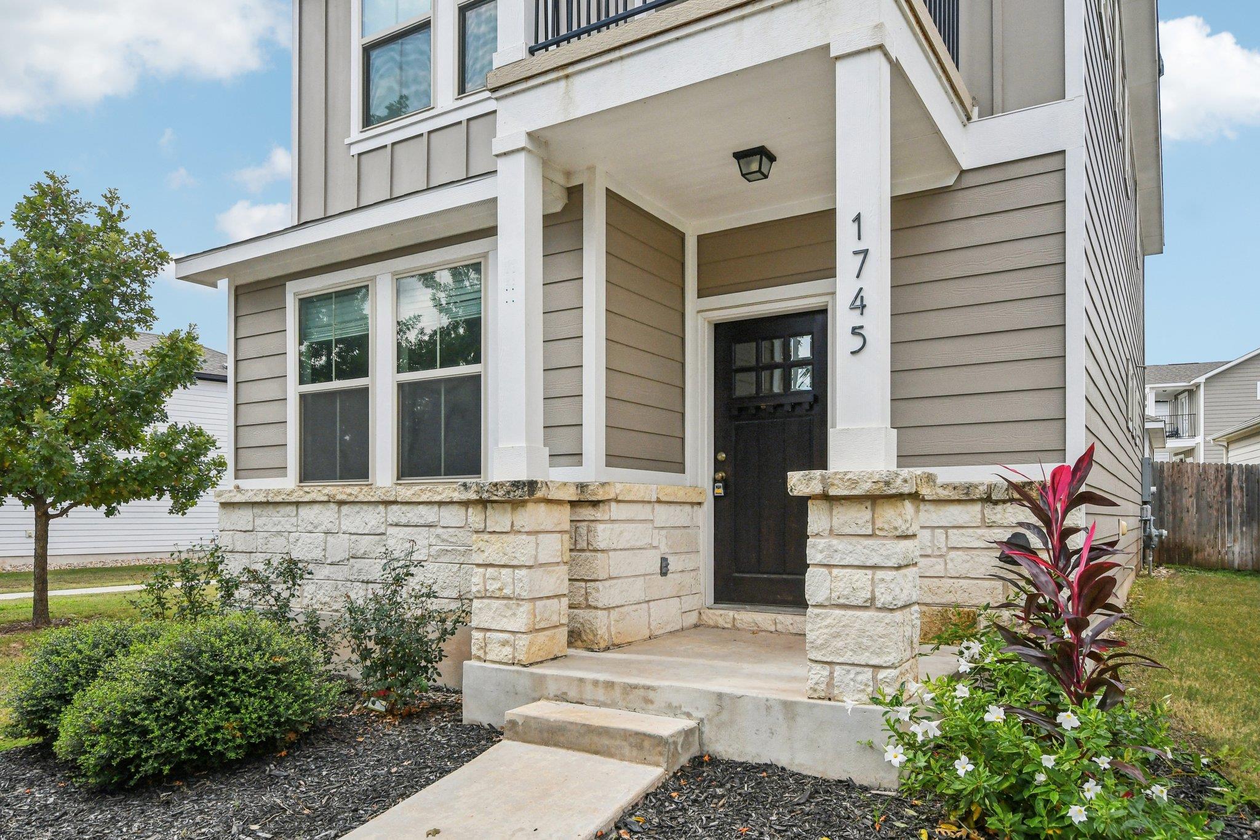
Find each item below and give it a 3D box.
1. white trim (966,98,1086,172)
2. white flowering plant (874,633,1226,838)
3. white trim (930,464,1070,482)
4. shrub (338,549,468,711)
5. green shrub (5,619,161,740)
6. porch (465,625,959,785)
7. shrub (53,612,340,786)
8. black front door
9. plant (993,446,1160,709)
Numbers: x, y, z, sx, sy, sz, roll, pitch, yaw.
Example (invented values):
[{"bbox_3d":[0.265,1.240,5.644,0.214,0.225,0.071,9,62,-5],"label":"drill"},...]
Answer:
[{"bbox_3d":[2.310,-1.681,4.960,0.640,0.290,0.040,-2,-4,30],"label":"white trim"},{"bbox_3d":[1.660,1.187,3.320,1.200,0.600,1.100,-2,-4,30],"label":"white flowering plant"},{"bbox_3d":[2.180,0.319,5.040,0.800,0.095,0.040,-2,-4,30],"label":"white trim"},{"bbox_3d":[-1.370,1.212,4.950,0.750,0.960,0.700,1,-4,-15],"label":"shrub"},{"bbox_3d":[-2.780,1.380,4.680,1.080,0.570,1.050,2,-4,-31],"label":"green shrub"},{"bbox_3d":[0.585,1.480,4.810,2.270,0.360,2.000,-2,-4,30],"label":"porch"},{"bbox_3d":[-2.140,1.280,4.220,1.220,0.630,1.120,2,-4,-27],"label":"shrub"},{"bbox_3d":[0.965,0.290,5.830,0.860,2.020,0.060,-2,-4,30],"label":"black front door"},{"bbox_3d":[1.860,0.739,3.500,0.700,1.250,0.660,-2,-4,28],"label":"plant"}]

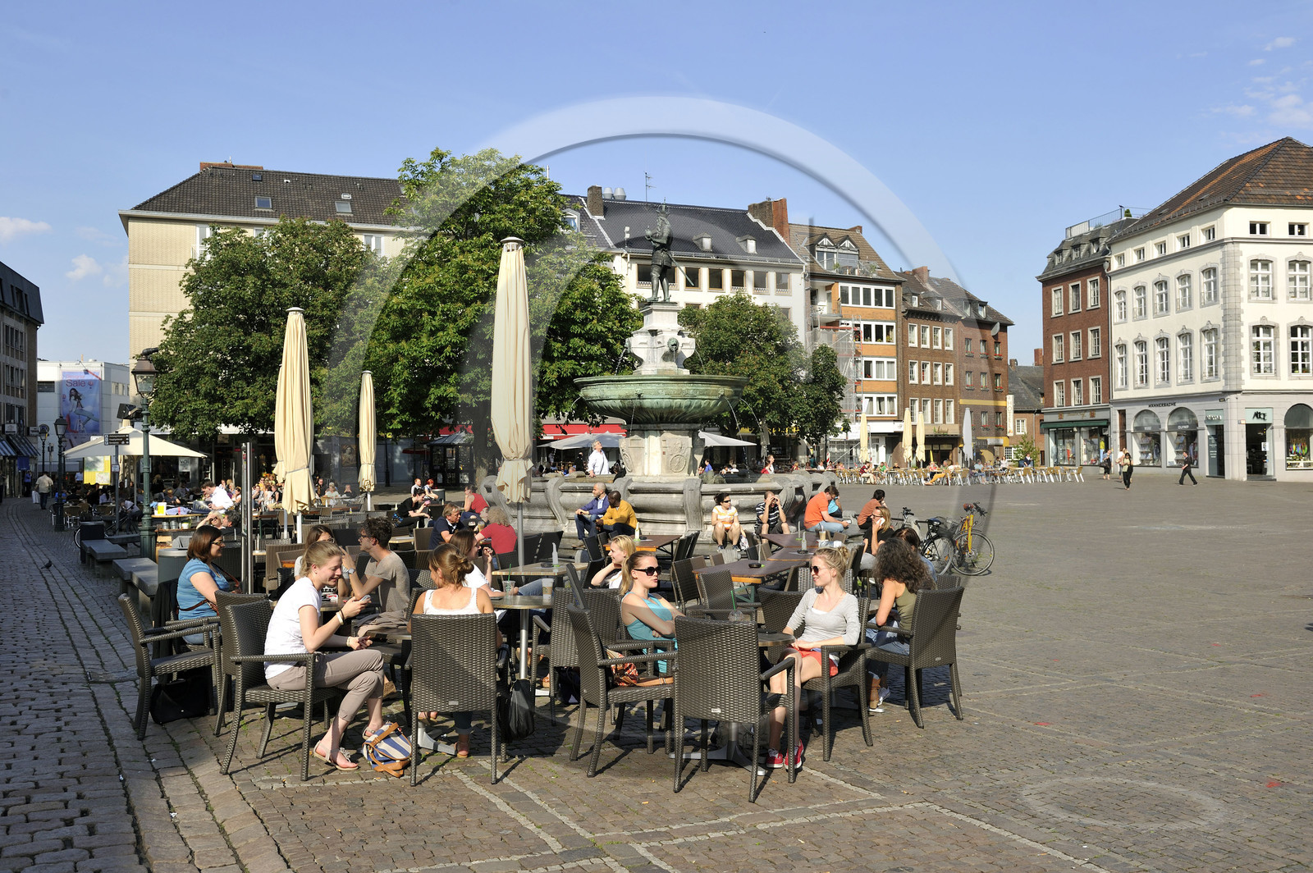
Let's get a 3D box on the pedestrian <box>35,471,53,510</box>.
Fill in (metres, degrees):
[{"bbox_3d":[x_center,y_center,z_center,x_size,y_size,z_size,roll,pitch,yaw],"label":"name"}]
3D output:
[{"bbox_3d":[-26.236,2.392,50.000,0.620,1.670,0.420,0,-1,-22],"label":"pedestrian"}]

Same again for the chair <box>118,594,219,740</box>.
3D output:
[{"bbox_3d":[-3.169,1.461,7.600,0.590,0.890,0.560,0,-1,-41],"label":"chair"}]

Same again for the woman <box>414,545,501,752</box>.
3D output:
[{"bbox_3d":[-1.143,1.238,6.652,0.480,1.250,0.780,-1,-1,-8],"label":"woman"}]

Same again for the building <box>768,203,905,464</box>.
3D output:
[{"bbox_3d":[11.850,-6.868,90.185,9.400,19.800,10.500,0,-1,-30],"label":"building"}]

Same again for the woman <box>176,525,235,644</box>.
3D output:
[{"bbox_3d":[-3.059,1.279,8.250,0.750,1.280,0.480,-1,-1,-7],"label":"woman"}]

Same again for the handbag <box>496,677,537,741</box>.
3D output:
[{"bbox_3d":[-0.766,1.521,6.512,0.240,0.360,0.170,-1,-1,-15],"label":"handbag"}]

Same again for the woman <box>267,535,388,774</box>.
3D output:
[{"bbox_3d":[-1.884,1.235,6.600,0.700,1.270,0.480,-1,-1,12],"label":"woman"}]

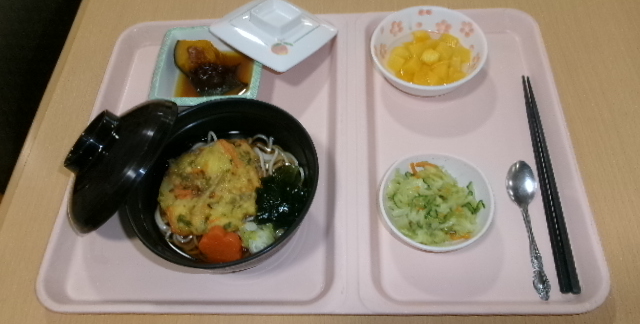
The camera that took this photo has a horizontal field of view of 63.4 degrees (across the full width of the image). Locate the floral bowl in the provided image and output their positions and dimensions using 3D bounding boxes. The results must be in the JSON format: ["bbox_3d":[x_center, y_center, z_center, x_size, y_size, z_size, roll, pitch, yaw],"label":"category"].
[{"bbox_3d":[0.109,-0.103,0.529,0.113,0.043,0.113,-1,58,4],"label":"floral bowl"}]

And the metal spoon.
[{"bbox_3d":[0.182,0.053,0.443,0.027,0.016,0.131,1,58,5],"label":"metal spoon"}]

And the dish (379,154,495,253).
[{"bbox_3d":[0.098,0.041,0.444,0.093,0.038,0.093,-1,58,4],"label":"dish"}]

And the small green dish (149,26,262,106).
[{"bbox_3d":[-0.109,-0.087,0.537,0.106,0.042,0.105,-1,58,4],"label":"small green dish"}]

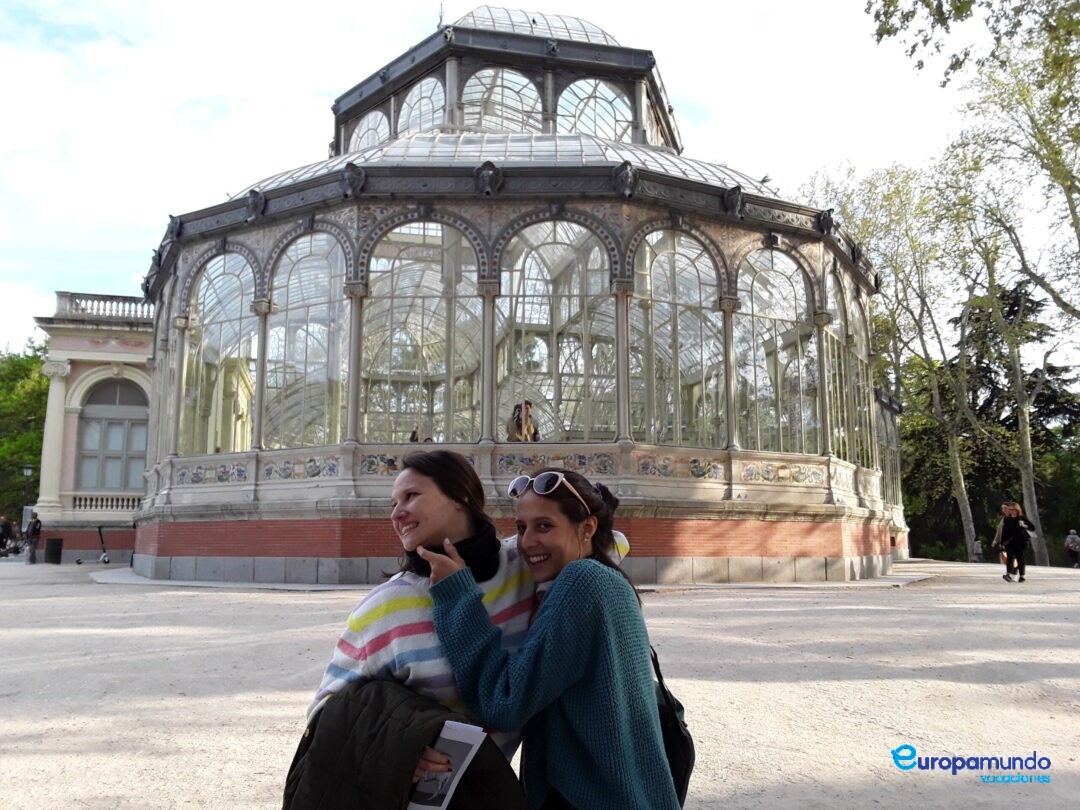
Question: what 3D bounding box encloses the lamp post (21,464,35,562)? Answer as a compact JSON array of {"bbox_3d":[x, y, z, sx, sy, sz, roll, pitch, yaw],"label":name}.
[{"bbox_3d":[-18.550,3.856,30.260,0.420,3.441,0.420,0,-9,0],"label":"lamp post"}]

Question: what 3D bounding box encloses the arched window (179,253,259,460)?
[{"bbox_3d":[-7.334,-1.222,19.263,2.475,4.661,0.250,-5,-10,30],"label":"arched window"}]

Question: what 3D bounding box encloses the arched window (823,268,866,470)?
[{"bbox_3d":[7.335,-0.989,20.692,0.250,4.661,2.475,-6,-10,33],"label":"arched window"}]

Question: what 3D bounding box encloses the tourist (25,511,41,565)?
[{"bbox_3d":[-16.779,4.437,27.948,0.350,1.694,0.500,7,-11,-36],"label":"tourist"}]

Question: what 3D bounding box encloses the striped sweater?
[{"bbox_3d":[-0.221,0.549,1.869,0.620,0.560,0.360,-3,-9,20],"label":"striped sweater"}]

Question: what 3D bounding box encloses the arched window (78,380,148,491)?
[{"bbox_3d":[-14.747,1.033,29.114,2.255,3.850,0.250,2,-9,-13],"label":"arched window"}]

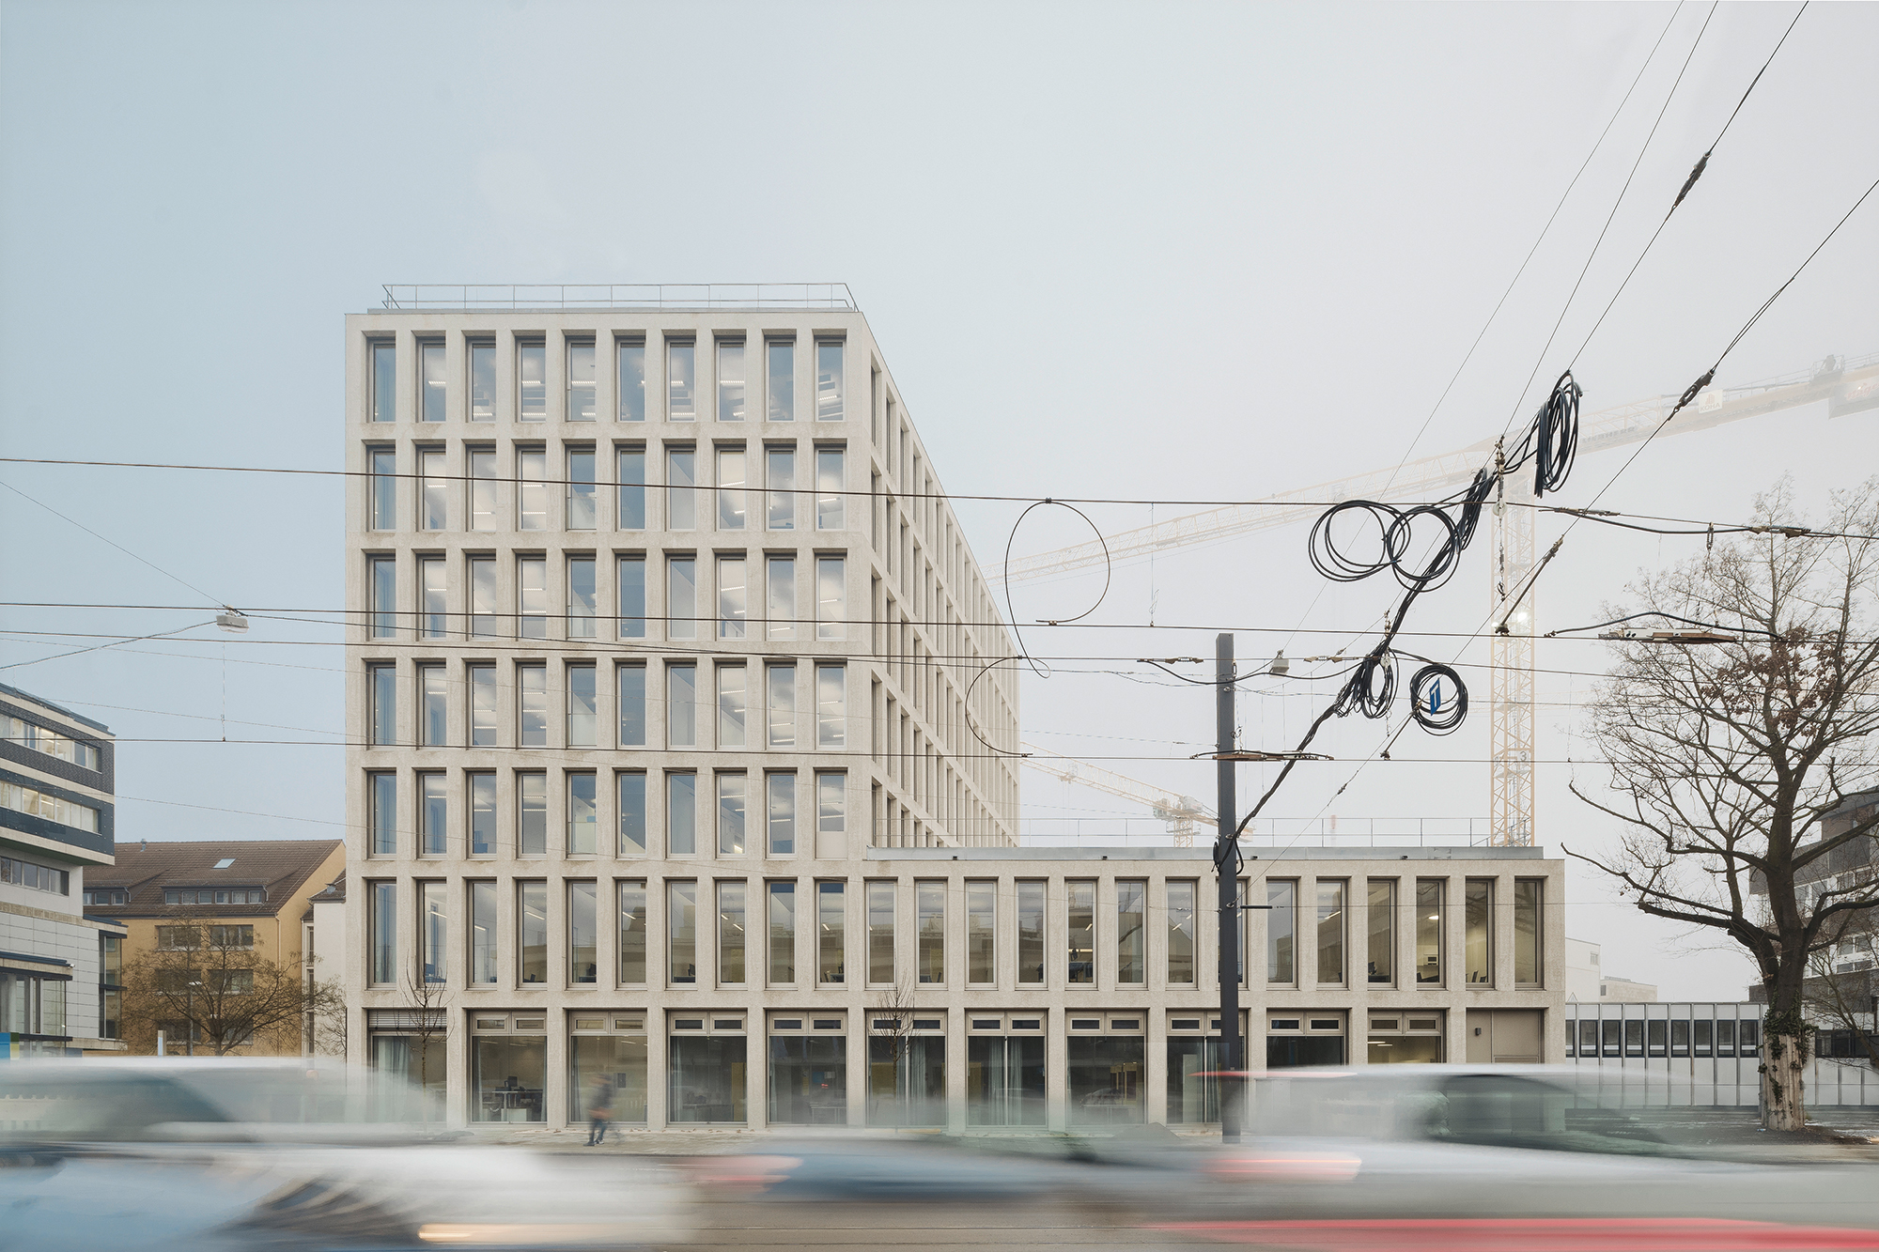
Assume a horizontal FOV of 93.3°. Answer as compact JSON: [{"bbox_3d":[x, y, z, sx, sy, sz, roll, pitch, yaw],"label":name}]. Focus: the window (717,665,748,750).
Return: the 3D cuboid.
[{"bbox_3d":[-6.350,2.530,27.200,0.940,2.600,0.150,0,0,0],"label":"window"}]

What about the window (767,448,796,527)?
[{"bbox_3d":[-4.981,-4.344,28.000,0.927,2.618,0.200,0,0,0],"label":"window"}]

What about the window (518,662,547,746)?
[{"bbox_3d":[-12.858,2.502,28.000,0.927,2.641,0.200,0,0,0],"label":"window"}]

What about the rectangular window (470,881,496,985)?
[{"bbox_3d":[-14.898,9.983,29.000,0.864,3.359,0.200,0,0,0],"label":"rectangular window"}]

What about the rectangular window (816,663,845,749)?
[{"bbox_3d":[-3.391,2.499,27.700,0.962,2.613,0.200,0,0,0],"label":"rectangular window"}]

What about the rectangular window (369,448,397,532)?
[{"bbox_3d":[-18.089,-4.472,28.900,0.970,2.726,0.150,0,0,0],"label":"rectangular window"}]

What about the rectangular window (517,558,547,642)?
[{"bbox_3d":[-13.291,-0.912,29.000,1.008,2.687,0.200,0,0,0],"label":"rectangular window"}]

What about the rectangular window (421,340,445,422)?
[{"bbox_3d":[-15.874,-7.700,28.000,1.000,2.581,0.150,0,0,0],"label":"rectangular window"}]

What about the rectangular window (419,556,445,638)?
[{"bbox_3d":[-16.270,-0.932,28.586,0.993,2.673,0.150,0,0,0],"label":"rectangular window"}]

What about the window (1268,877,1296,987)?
[{"bbox_3d":[10.778,9.662,28.000,1.000,3.290,0.150,0,0,0],"label":"window"}]

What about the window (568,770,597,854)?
[{"bbox_3d":[-11.659,6.120,29.000,1.008,2.639,0.200,0,0,0],"label":"window"}]

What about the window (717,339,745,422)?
[{"bbox_3d":[-6.813,-8.016,29.000,0.912,2.687,0.200,0,0,0],"label":"window"}]

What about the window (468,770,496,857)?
[{"bbox_3d":[-14.001,5.807,27.200,0.940,2.600,0.150,0,0,0],"label":"window"}]

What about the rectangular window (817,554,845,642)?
[{"bbox_3d":[-3.527,-0.912,29.000,0.960,2.783,0.200,0,0,0],"label":"rectangular window"}]

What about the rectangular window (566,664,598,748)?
[{"bbox_3d":[-11.288,2.542,28.000,1.000,2.674,0.150,0,0,0],"label":"rectangular window"}]

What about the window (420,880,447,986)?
[{"bbox_3d":[-16.530,9.983,29.000,0.864,3.359,0.200,0,0,0],"label":"window"}]

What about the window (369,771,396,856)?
[{"bbox_3d":[-18.185,6.120,29.000,0.912,2.735,0.200,0,0,0],"label":"window"}]

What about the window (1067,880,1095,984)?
[{"bbox_3d":[4.356,9.431,27.200,0.940,3.220,0.150,0,0,0],"label":"window"}]

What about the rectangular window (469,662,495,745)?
[{"bbox_3d":[-14.345,2.496,28.000,1.000,2.674,0.150,0,0,0],"label":"rectangular window"}]

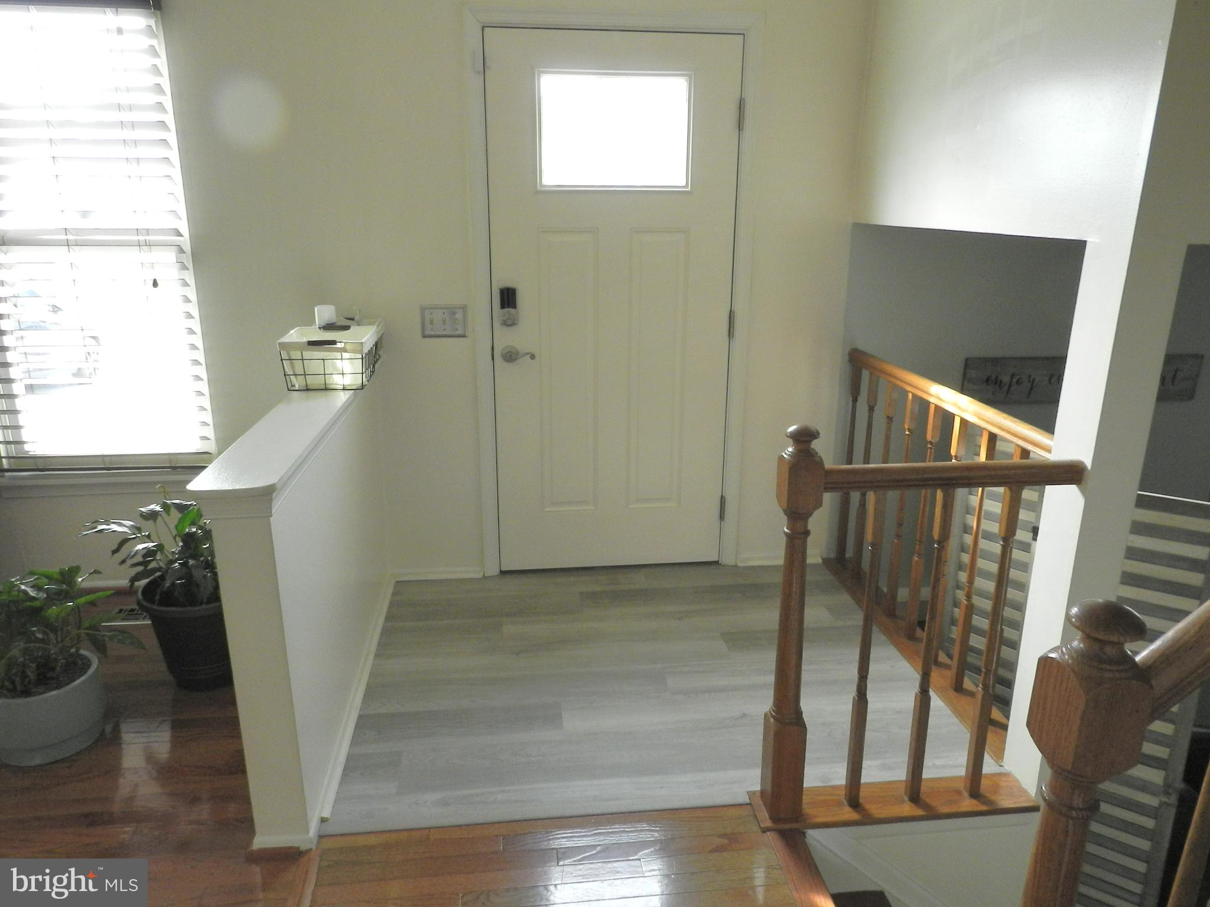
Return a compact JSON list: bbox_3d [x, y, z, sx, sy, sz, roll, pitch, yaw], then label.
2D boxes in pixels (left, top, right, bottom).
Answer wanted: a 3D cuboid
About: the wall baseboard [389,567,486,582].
[{"bbox_3d":[-0.684,0.490,3.136,0.363,0.044,0.020,-1,18,-7],"label":"wall baseboard"}]

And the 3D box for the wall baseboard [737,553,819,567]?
[{"bbox_3d":[0.751,0.453,3.302,0.375,0.047,0.020,-1,18,-7],"label":"wall baseboard"}]

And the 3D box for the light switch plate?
[{"bbox_3d":[-0.594,-0.487,2.843,0.169,0.120,0.011,-1,18,-7],"label":"light switch plate"}]

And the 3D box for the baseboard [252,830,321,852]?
[{"bbox_3d":[-0.752,0.909,1.804,0.144,0.038,0.017,-1,18,-7],"label":"baseboard"}]

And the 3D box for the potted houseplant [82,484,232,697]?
[{"bbox_3d":[-1.305,0.405,2.396,0.532,0.634,0.471,-1,18,-7],"label":"potted houseplant"}]

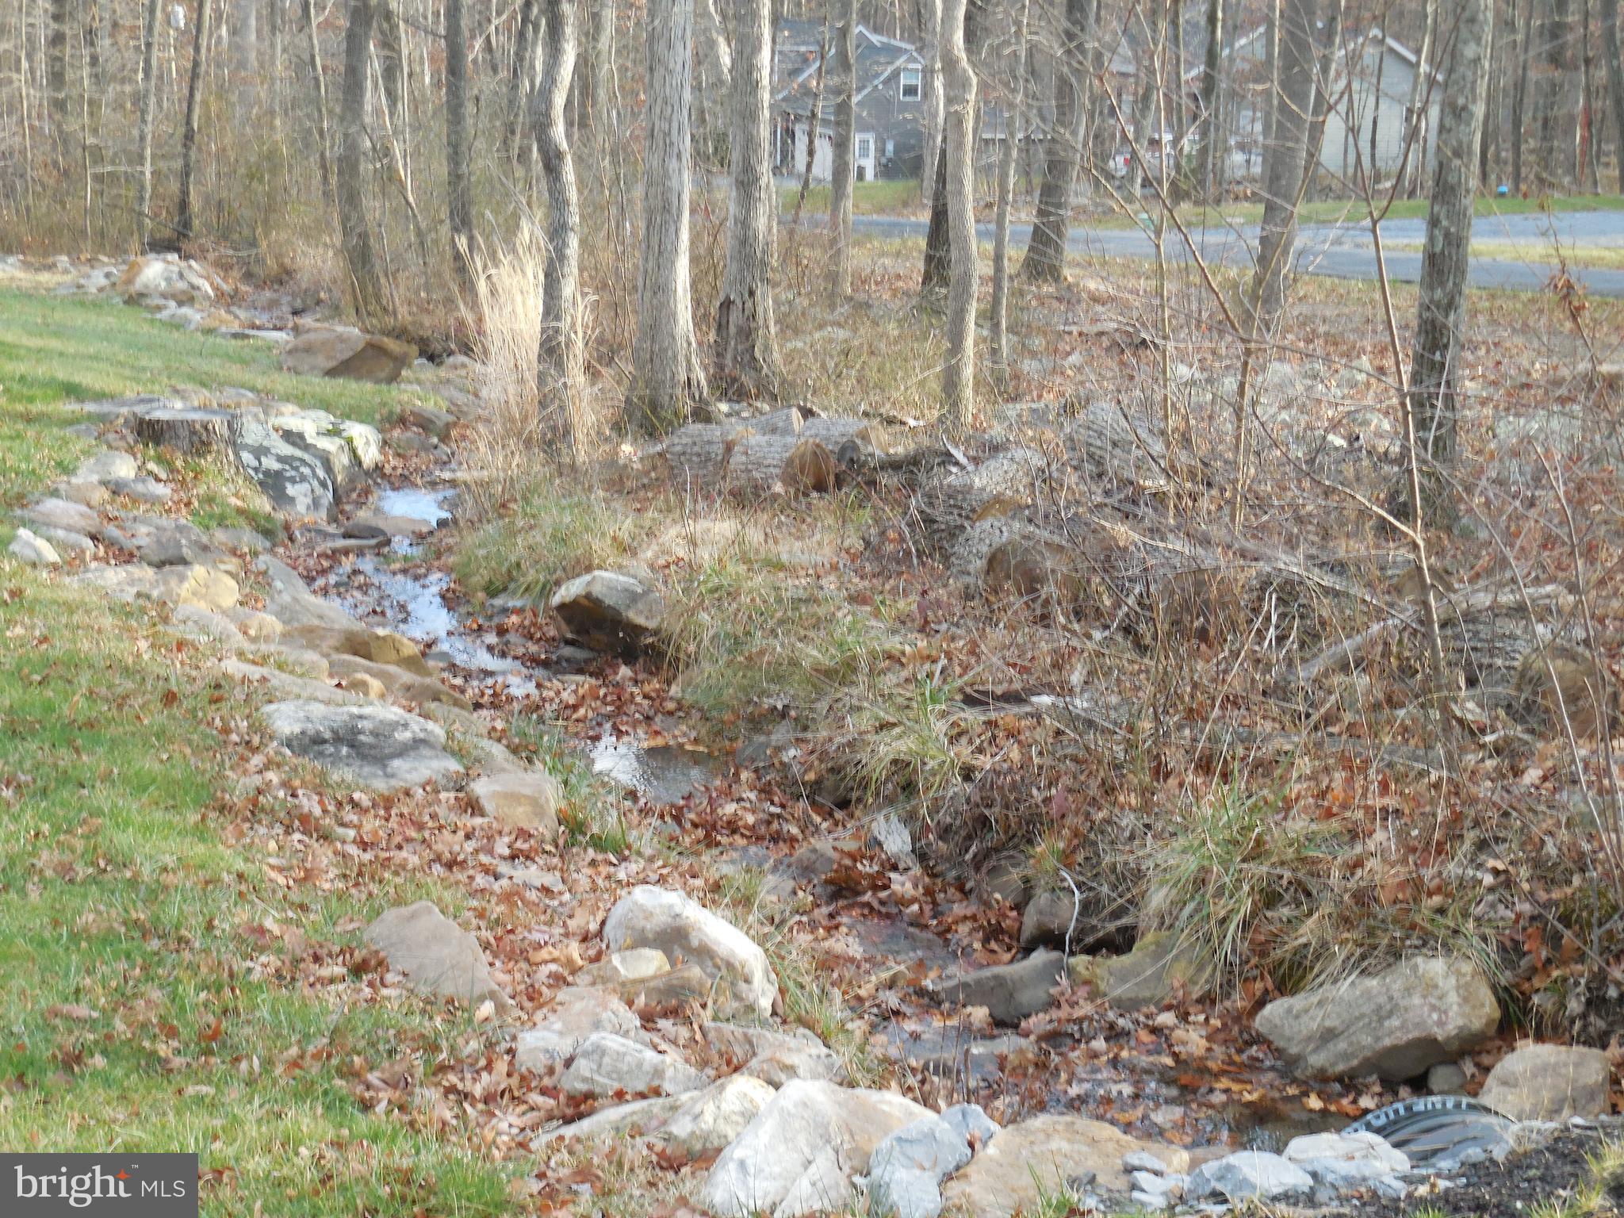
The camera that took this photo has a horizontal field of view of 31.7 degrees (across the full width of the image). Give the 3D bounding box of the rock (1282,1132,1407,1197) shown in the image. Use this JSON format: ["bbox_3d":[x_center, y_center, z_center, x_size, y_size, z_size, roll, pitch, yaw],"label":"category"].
[{"bbox_3d":[1.544,1.610,8.300,0.350,0.170,0.250,0,12,0],"label":"rock"}]

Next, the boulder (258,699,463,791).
[{"bbox_3d":[-1.768,0.534,11.200,0.780,0.290,0.500,3,10,20],"label":"boulder"}]

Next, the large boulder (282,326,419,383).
[{"bbox_3d":[-3.970,-2.178,24.500,1.120,0.450,0.800,3,10,15],"label":"large boulder"}]

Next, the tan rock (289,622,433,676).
[{"bbox_3d":[-2.143,0.190,13.600,0.680,0.230,0.420,3,10,15],"label":"tan rock"}]

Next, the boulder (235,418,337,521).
[{"bbox_3d":[-3.220,-0.853,17.500,0.620,0.580,0.600,3,10,20],"label":"boulder"}]

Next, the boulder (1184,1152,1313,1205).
[{"bbox_3d":[1.275,1.652,8.300,0.370,0.140,0.240,0,12,0],"label":"boulder"}]

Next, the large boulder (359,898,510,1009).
[{"bbox_3d":[-1.161,1.061,8.800,0.420,0.270,0.360,3,10,20],"label":"large boulder"}]

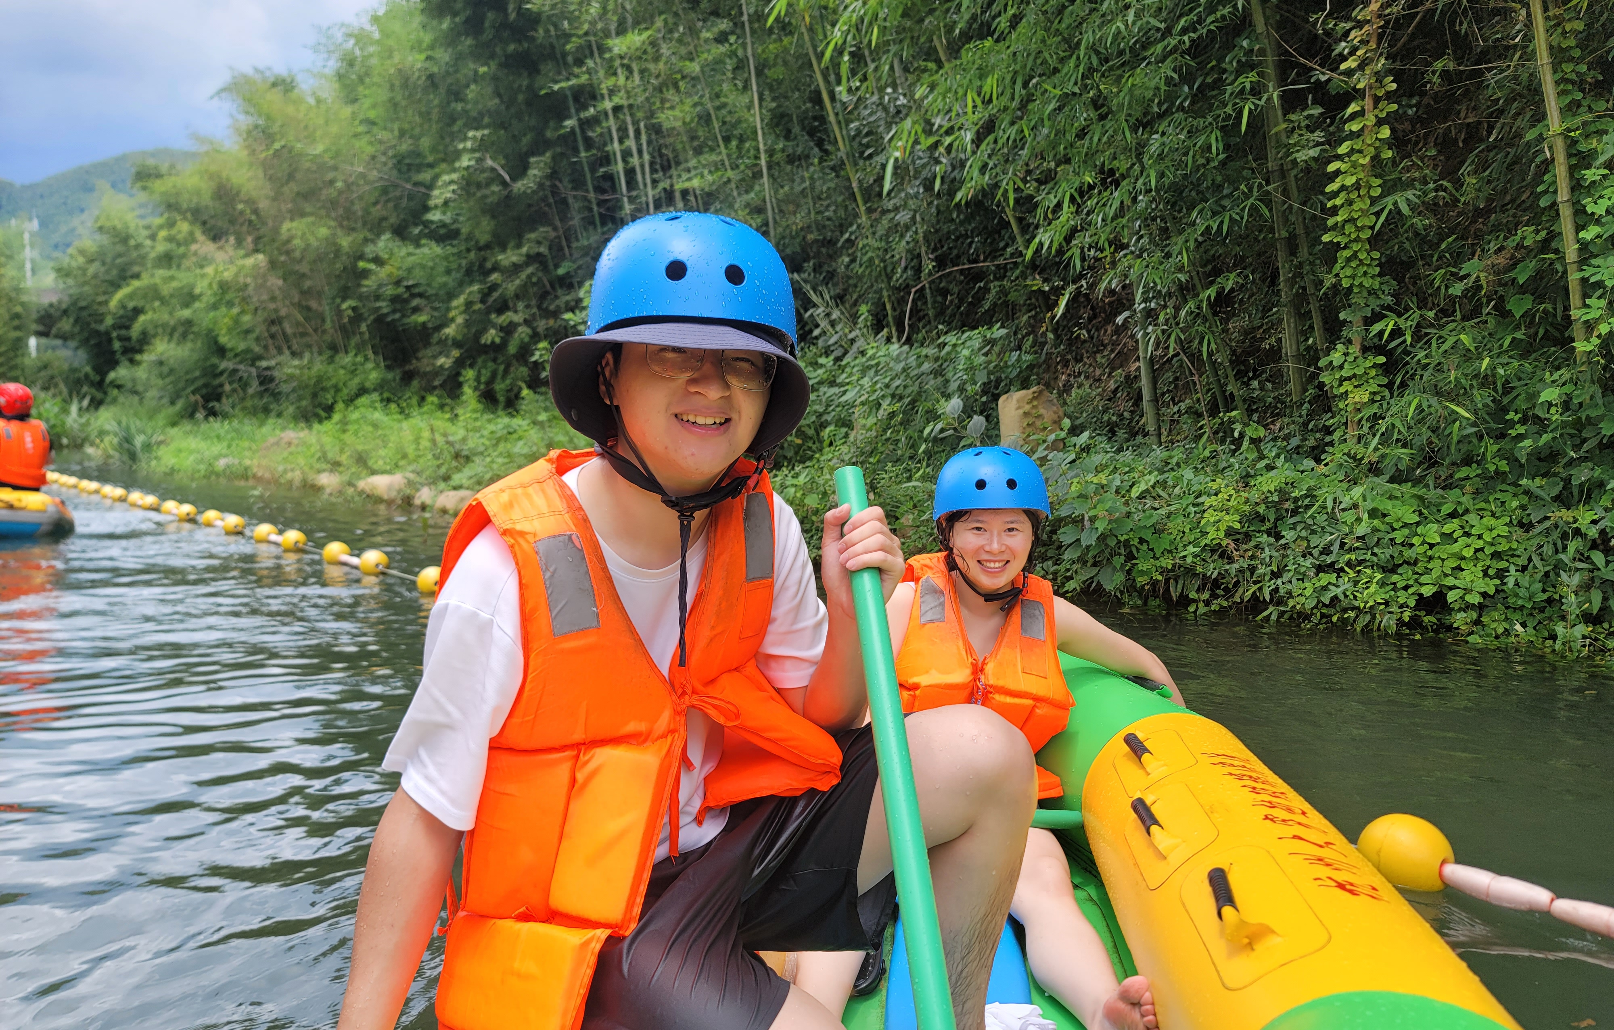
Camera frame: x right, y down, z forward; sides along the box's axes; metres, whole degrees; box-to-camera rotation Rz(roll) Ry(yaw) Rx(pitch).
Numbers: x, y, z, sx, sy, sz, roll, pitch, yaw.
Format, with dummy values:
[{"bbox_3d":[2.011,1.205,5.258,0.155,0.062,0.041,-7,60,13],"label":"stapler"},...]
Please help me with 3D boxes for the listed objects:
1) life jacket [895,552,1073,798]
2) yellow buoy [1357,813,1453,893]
[{"bbox_3d":[0.335,0.303,2.200,0.355,0.480,0.270,-2,-9,14],"label":"life jacket"},{"bbox_3d":[1.310,0.757,2.555,0.190,0.190,0.190,-3,6,-37],"label":"yellow buoy"}]

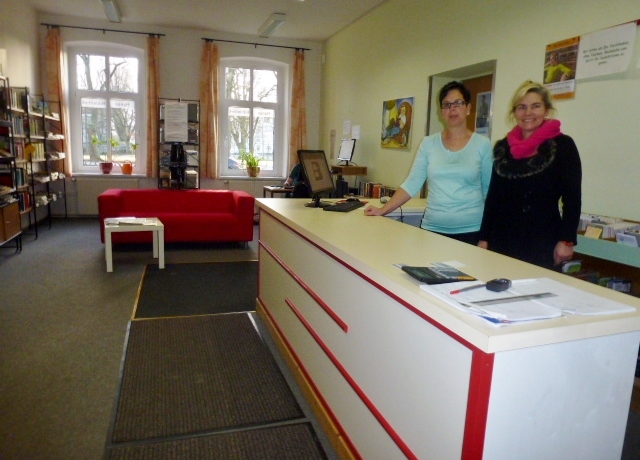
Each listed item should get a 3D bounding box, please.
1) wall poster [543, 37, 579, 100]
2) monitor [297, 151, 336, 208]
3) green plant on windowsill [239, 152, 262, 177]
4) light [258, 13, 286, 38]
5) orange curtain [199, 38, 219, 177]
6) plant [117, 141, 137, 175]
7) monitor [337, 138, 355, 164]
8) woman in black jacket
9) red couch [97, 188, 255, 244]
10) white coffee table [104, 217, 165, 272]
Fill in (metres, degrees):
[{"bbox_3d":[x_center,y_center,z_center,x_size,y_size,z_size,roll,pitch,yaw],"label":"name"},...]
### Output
[{"bbox_3d":[1.814,-1.196,3.345,0.010,0.425,0.300,-1,11,-19],"label":"wall poster"},{"bbox_3d":[-0.015,-0.378,3.308,0.200,0.400,0.410,6,11,23],"label":"monitor"},{"bbox_3d":[-1.287,-1.217,8.255,0.420,0.479,0.360,-1,11,-19],"label":"green plant on windowsill"},{"bbox_3d":[-0.822,-3.394,7.404,0.200,0.120,1.170,-1,11,-19],"label":"light"},{"bbox_3d":[-1.941,-2.078,7.782,0.333,2.357,0.120,-1,11,-19],"label":"orange curtain"},{"bbox_3d":[-3.290,-1.225,7.585,0.315,0.566,0.280,-1,11,-19],"label":"plant"},{"bbox_3d":[0.398,-1.119,6.421,0.200,0.385,0.400,-3,11,-29],"label":"monitor"},{"bbox_3d":[1.043,0.096,2.281,0.470,1.650,0.320,7,11,23],"label":"woman in black jacket"},{"bbox_3d":[-1.868,-0.154,5.946,1.800,0.660,0.880,-1,11,-19],"label":"red couch"},{"bbox_3d":[-1.970,0.152,4.786,0.550,0.450,0.550,-1,11,-19],"label":"white coffee table"}]

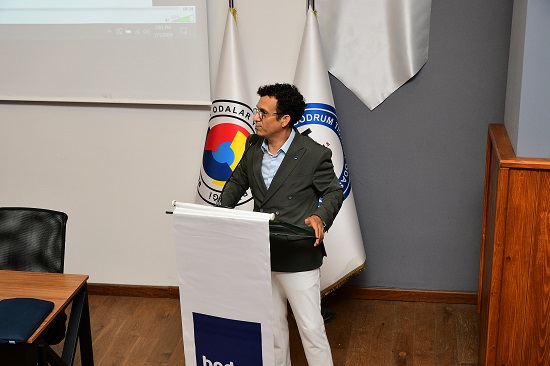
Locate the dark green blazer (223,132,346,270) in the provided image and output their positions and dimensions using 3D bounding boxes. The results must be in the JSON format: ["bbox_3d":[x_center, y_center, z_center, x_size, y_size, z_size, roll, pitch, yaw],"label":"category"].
[{"bbox_3d":[0.033,0.095,4.401,0.570,0.740,0.400,10,20,30],"label":"dark green blazer"}]

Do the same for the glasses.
[{"bbox_3d":[-0.015,-0.343,4.314,0.145,0.047,0.140,-4,17,-24],"label":"glasses"}]

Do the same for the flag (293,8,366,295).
[{"bbox_3d":[0.275,-0.140,5.387,0.540,1.855,0.380,0,17,2],"label":"flag"}]

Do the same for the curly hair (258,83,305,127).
[{"bbox_3d":[0.027,-0.388,4.301,0.240,0.215,0.195,-5,17,-26],"label":"curly hair"}]

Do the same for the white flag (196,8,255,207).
[{"bbox_3d":[-0.275,-0.156,5.379,0.500,1.819,0.380,2,18,10],"label":"white flag"}]

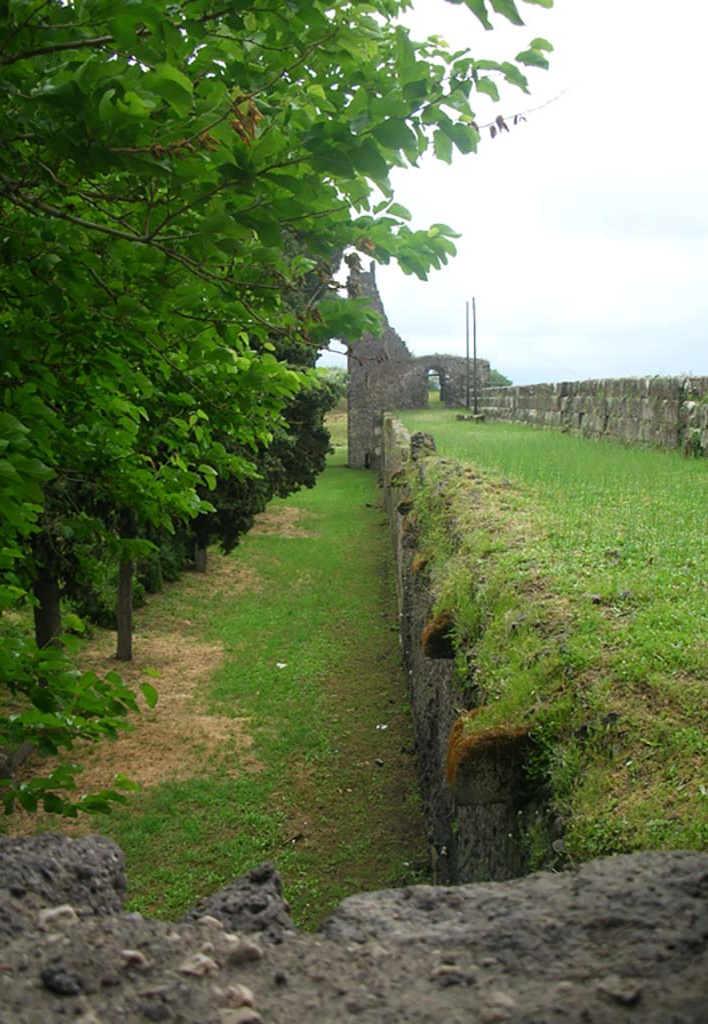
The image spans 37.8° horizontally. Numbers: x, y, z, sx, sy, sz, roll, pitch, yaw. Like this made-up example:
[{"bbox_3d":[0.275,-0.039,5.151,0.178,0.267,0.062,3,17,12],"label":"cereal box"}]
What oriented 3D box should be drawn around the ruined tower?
[{"bbox_3d":[3.864,-9.037,64.928,8.475,12.165,7.200,0,7,1],"label":"ruined tower"}]

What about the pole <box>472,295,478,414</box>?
[{"bbox_3d":[6.182,-7.940,52.828,0.160,5.907,0.160,0,7,1],"label":"pole"}]

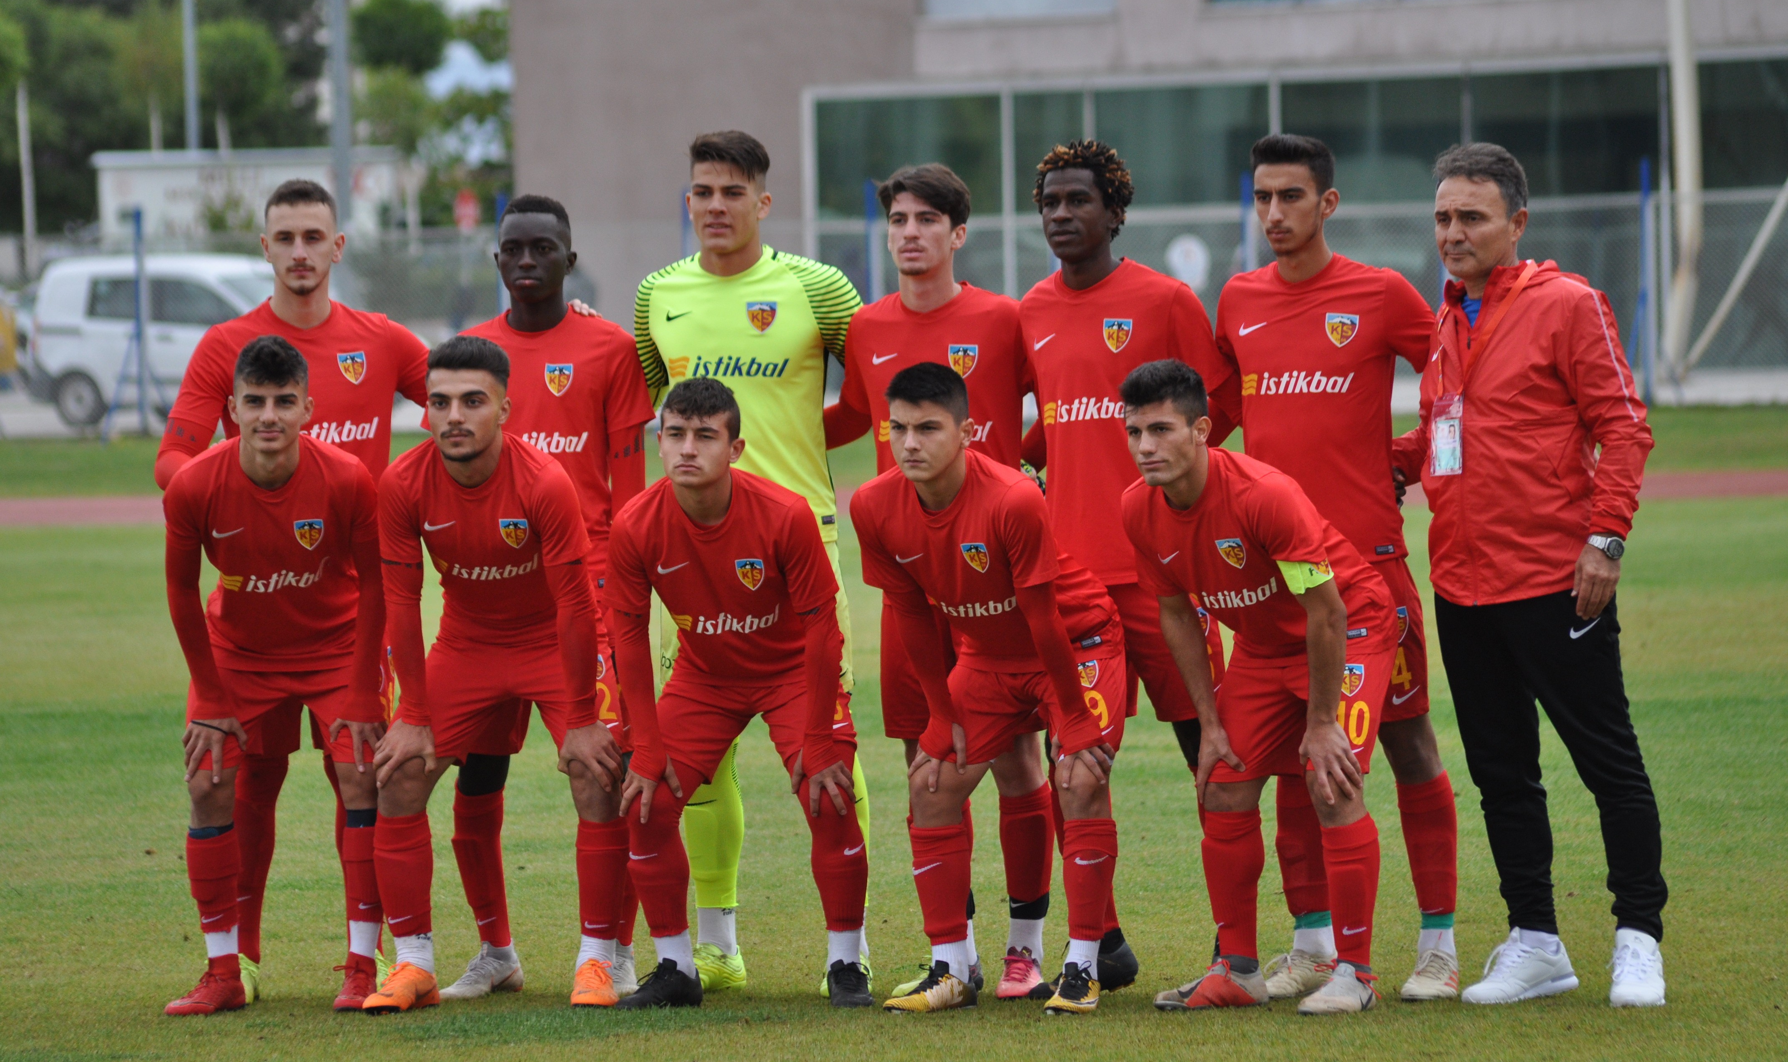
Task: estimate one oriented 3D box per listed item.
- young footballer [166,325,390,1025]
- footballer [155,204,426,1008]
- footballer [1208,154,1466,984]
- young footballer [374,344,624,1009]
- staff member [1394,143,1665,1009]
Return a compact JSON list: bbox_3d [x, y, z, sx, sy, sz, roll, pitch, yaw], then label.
[{"bbox_3d":[-1.303,0.296,23.450,0.480,1.412,0.620,0,1,11],"label":"young footballer"},{"bbox_3d":[-1.286,0.122,24.000,0.600,1.754,0.400,0,1,3],"label":"footballer"},{"bbox_3d":[0.955,0.075,24.000,0.560,1.853,0.420,0,1,21],"label":"footballer"},{"bbox_3d":[-0.837,0.296,23.450,0.510,1.412,0.620,0,1,17],"label":"young footballer"},{"bbox_3d":[1.361,0.092,23.767,0.580,1.840,0.420,0,2,35],"label":"staff member"}]

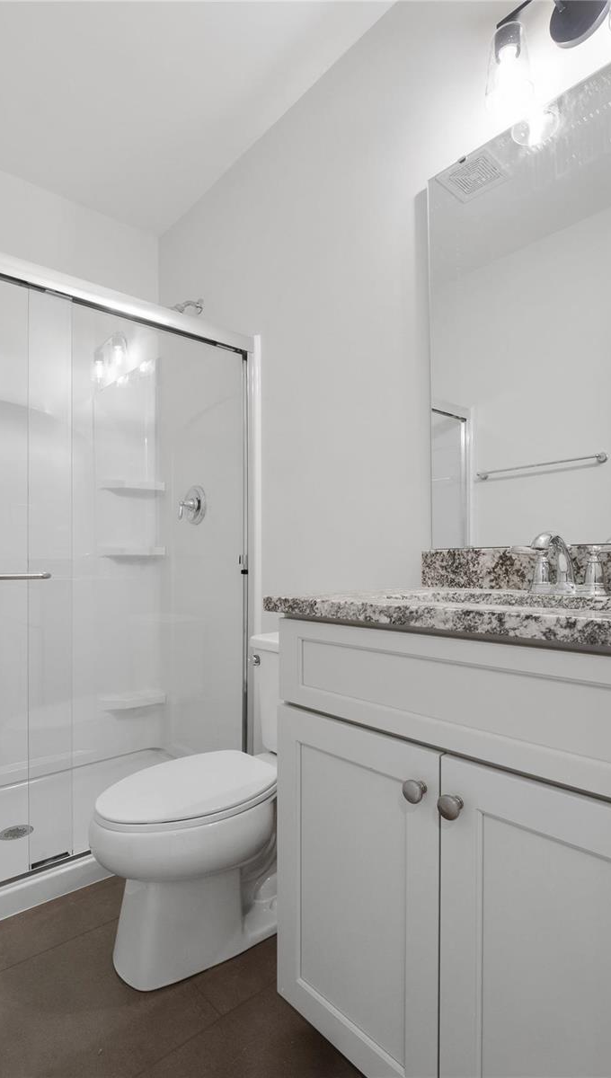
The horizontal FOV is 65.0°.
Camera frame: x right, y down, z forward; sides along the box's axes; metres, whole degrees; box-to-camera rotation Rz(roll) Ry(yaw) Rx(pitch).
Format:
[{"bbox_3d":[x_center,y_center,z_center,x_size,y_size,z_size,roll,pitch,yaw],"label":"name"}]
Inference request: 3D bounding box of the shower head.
[{"bbox_3d":[-0.582,-1.083,2.258,0.195,0.130,0.080,3,-4,-44],"label":"shower head"}]

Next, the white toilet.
[{"bbox_3d":[-0.239,0.714,1.430,0.730,0.760,0.425,3,-4,-44],"label":"white toilet"}]

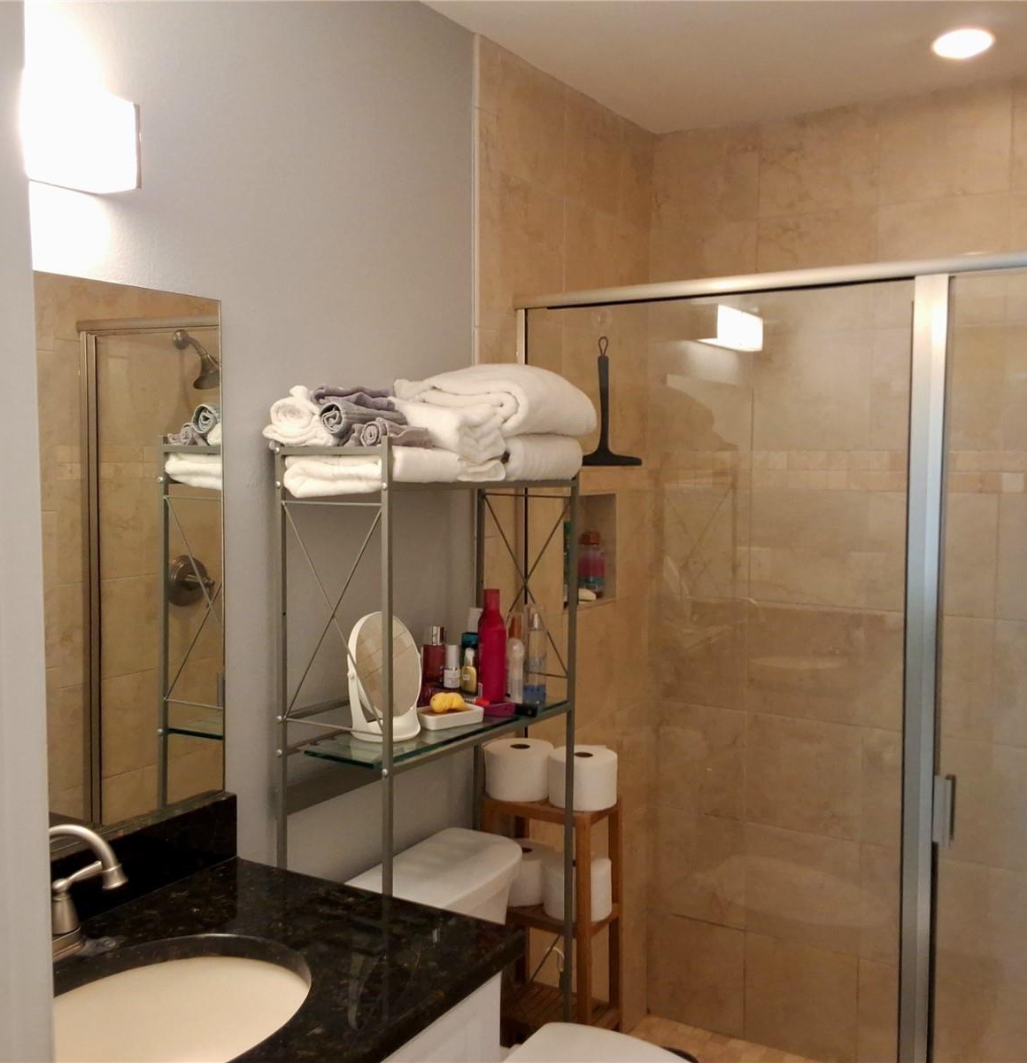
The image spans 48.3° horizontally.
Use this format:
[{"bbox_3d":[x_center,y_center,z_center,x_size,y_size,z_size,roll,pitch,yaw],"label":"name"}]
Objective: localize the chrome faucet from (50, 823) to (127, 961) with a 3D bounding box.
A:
[{"bbox_3d":[-0.559,0.460,1.423,0.210,0.201,0.218,3,5,31],"label":"chrome faucet"}]

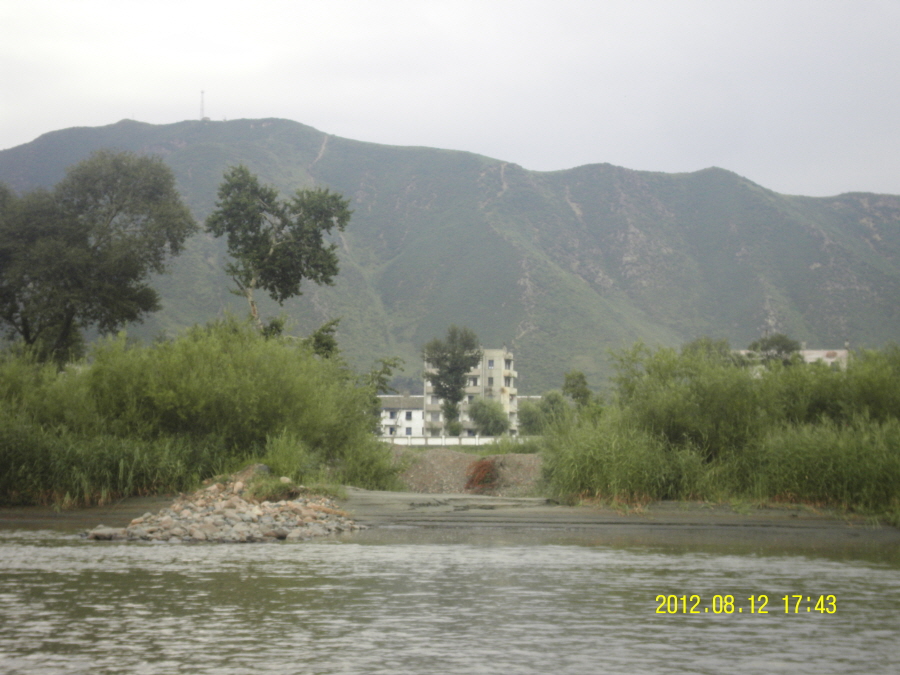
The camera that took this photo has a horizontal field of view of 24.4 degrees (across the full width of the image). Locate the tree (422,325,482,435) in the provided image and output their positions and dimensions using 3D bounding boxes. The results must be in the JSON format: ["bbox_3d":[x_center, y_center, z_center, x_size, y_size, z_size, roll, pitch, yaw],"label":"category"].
[{"bbox_3d":[0.375,7.125,312.000,9.000,18.000,9.000,0,-3,0],"label":"tree"}]

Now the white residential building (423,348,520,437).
[{"bbox_3d":[3.442,9.486,333.000,14.600,15.700,12.000,0,-3,5],"label":"white residential building"}]

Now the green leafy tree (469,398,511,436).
[{"bbox_3d":[5.925,12.525,312.000,6.300,7.400,6.300,0,-3,0],"label":"green leafy tree"}]

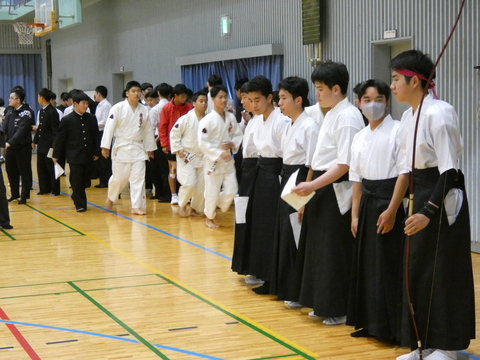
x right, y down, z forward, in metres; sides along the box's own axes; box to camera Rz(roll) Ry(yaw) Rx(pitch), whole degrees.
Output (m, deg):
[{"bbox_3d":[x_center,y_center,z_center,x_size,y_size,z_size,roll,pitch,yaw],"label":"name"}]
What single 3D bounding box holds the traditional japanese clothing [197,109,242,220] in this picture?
[{"bbox_3d":[-0.237,-0.181,11.841,0.540,1.331,0.520,-4,5,-32],"label":"traditional japanese clothing"}]

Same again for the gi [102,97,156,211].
[{"bbox_3d":[-1.517,-0.340,13.587,0.720,1.506,0.450,-3,5,-15],"label":"gi"}]

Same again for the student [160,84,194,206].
[{"bbox_3d":[-0.911,-0.525,14.546,0.520,1.730,0.380,-3,5,-25],"label":"student"}]

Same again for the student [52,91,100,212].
[{"bbox_3d":[-2.291,-0.430,14.077,0.560,1.672,0.480,-3,5,-21],"label":"student"}]

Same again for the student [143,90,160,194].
[{"bbox_3d":[-1.455,-0.632,16.410,0.480,1.672,0.340,1,5,30],"label":"student"}]

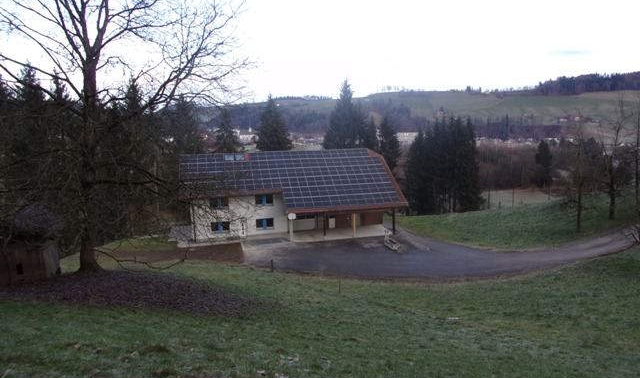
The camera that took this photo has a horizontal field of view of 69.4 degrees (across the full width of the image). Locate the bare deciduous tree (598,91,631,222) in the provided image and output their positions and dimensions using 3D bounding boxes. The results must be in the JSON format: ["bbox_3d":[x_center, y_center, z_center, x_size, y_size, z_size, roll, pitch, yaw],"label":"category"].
[{"bbox_3d":[29.298,-3.188,46.138,3.200,12.600,3.200,-1,8,0],"label":"bare deciduous tree"}]

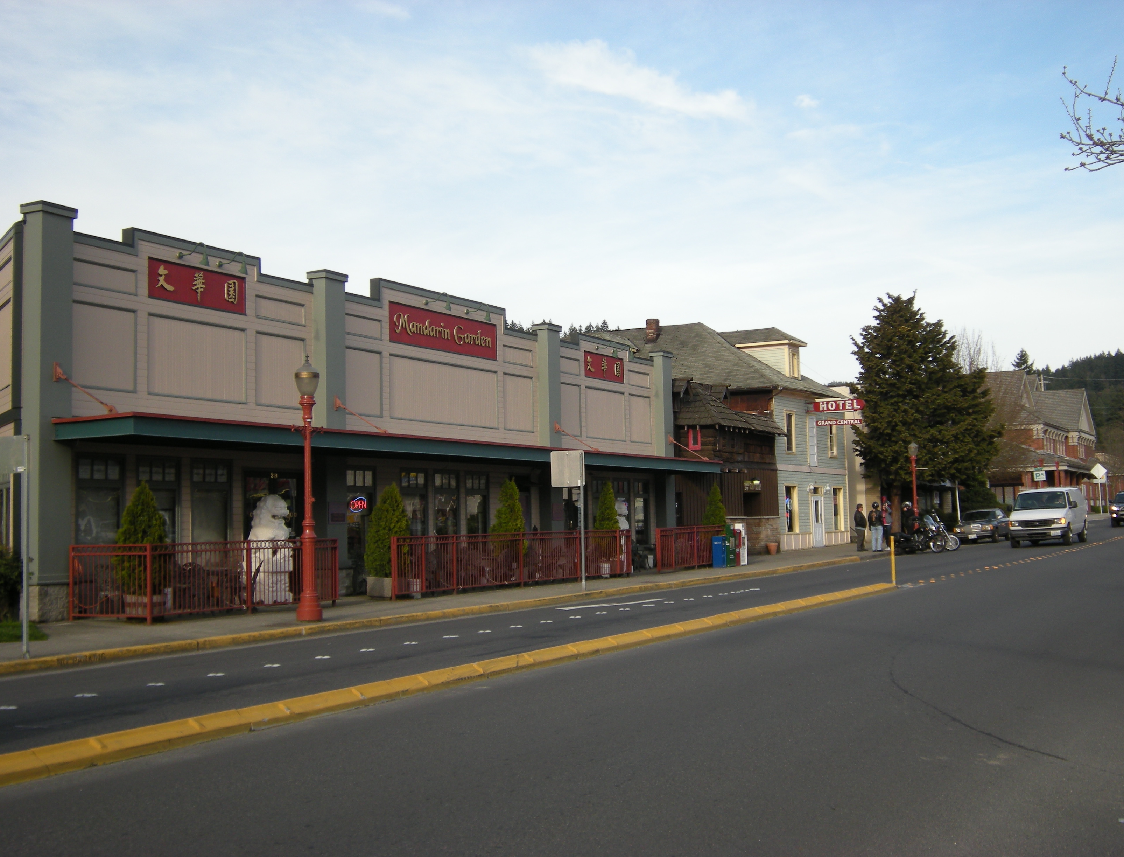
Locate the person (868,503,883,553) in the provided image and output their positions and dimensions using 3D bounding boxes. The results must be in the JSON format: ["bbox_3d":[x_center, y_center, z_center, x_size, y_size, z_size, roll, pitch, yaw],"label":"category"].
[{"bbox_3d":[11.473,3.580,54.266,0.560,1.803,0.360,-3,-5,21],"label":"person"}]

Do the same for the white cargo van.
[{"bbox_3d":[17.990,3.260,54.800,2.030,2.080,5.400,-5,-4,27],"label":"white cargo van"}]

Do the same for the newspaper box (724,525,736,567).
[{"bbox_3d":[4.800,3.410,43.400,0.430,1.240,0.500,-3,-4,27],"label":"newspaper box"}]

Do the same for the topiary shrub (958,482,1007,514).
[{"bbox_3d":[20.657,3.974,73.096,2.400,2.633,2.400,-3,-5,27],"label":"topiary shrub"}]

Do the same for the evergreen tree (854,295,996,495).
[{"bbox_3d":[15.069,-0.475,61.384,6.300,10.476,6.300,-3,-5,27],"label":"evergreen tree"}]

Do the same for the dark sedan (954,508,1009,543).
[{"bbox_3d":[18.570,4.270,65.300,1.790,1.430,4.780,-5,-4,27],"label":"dark sedan"}]

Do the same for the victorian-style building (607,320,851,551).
[{"bbox_3d":[4.874,0.341,62.760,13.000,9.739,9.600,-3,-5,27],"label":"victorian-style building"}]

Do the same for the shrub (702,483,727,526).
[{"bbox_3d":[4.700,2.800,45.600,0.880,2.200,0.880,-3,-4,27],"label":"shrub"}]

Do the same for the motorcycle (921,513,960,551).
[{"bbox_3d":[13.637,3.831,54.834,2.300,1.420,0.880,-5,-6,44],"label":"motorcycle"}]

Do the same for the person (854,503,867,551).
[{"bbox_3d":[10.830,3.575,53.800,0.450,1.740,0.540,-1,-4,-1],"label":"person"}]

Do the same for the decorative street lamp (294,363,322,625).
[{"bbox_3d":[-3.802,0.893,22.244,0.420,3.937,0.440,-1,-4,0],"label":"decorative street lamp"}]

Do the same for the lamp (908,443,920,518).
[{"bbox_3d":[13.425,2.471,56.445,0.420,3.968,0.430,-3,-5,27],"label":"lamp"}]

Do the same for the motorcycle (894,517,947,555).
[{"bbox_3d":[12.930,3.840,53.500,2.350,1.330,0.880,-5,-5,44],"label":"motorcycle"}]

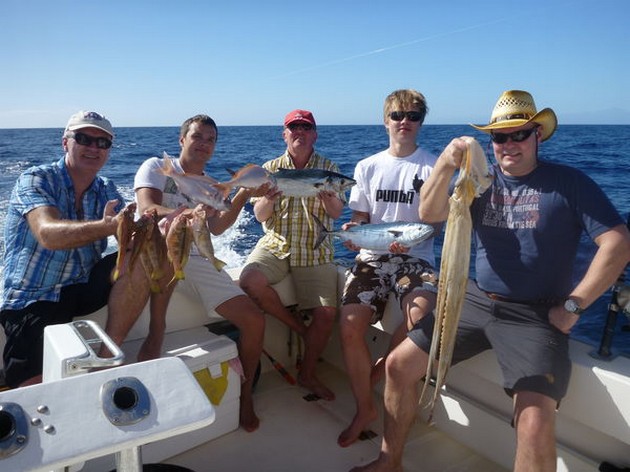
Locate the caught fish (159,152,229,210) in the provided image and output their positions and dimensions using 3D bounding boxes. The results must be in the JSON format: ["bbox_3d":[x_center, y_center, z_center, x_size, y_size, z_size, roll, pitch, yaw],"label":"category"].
[{"bbox_3d":[-0.558,-0.237,2.340,0.400,0.130,0.065,31,8,19],"label":"caught fish"}]

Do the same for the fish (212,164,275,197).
[{"bbox_3d":[-0.340,-0.257,2.420,0.300,0.130,0.055,-8,11,9],"label":"fish"}]

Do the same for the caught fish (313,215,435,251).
[{"bbox_3d":[0.253,-0.015,2.200,0.530,0.150,0.100,-1,12,9],"label":"caught fish"}]

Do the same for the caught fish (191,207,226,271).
[{"bbox_3d":[-0.454,0.015,2.170,0.090,0.280,0.050,-14,12,17],"label":"caught fish"}]

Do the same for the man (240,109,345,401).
[{"bbox_3d":[-0.110,0.033,2.730,0.560,1.420,0.740,-1,12,-2],"label":"man"}]

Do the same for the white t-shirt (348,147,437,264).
[{"bbox_3d":[0.387,-0.140,2.420,0.460,0.560,0.270,2,12,10],"label":"white t-shirt"}]

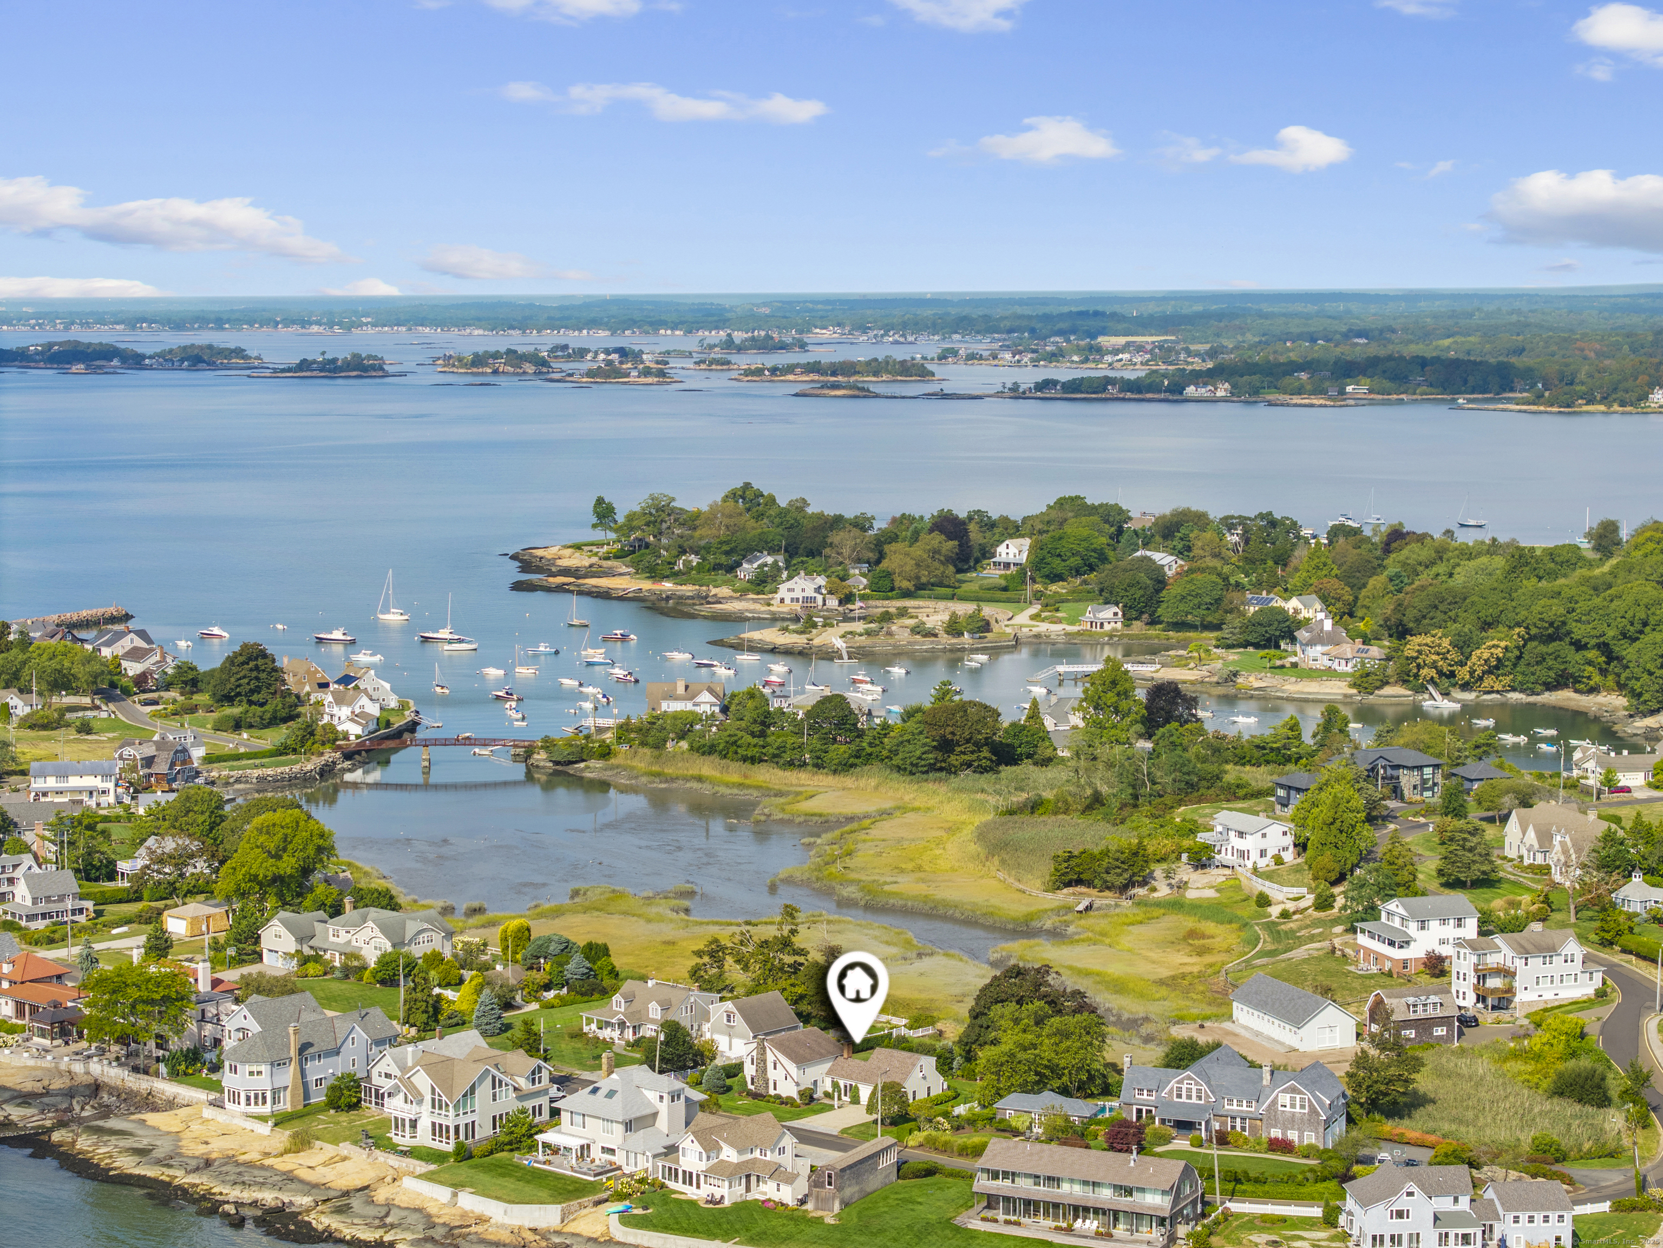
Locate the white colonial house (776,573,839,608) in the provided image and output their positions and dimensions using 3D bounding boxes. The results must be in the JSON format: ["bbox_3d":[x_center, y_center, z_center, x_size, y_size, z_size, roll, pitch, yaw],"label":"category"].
[{"bbox_3d":[-8.610,-9.610,994.170,15.500,10.000,13.000,1,6,12],"label":"white colonial house"}]

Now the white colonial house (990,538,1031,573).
[{"bbox_3d":[62.200,-23.160,1131.550,12.000,10.300,13.800,4,7,35],"label":"white colonial house"}]

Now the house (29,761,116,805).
[{"bbox_3d":[-140.410,29.280,622.360,16.200,7.200,9.500,-1,6,-13],"label":"house"}]

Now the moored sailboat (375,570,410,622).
[{"bbox_3d":[-135.900,-8.870,1043.970,10.700,15.900,3.400,2,6,20],"label":"moored sailboat"}]

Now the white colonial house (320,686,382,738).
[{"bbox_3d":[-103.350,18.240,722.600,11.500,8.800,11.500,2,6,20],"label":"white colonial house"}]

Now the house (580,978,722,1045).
[{"bbox_3d":[-24.520,51.990,455.770,13.700,7.200,14.200,5,8,43],"label":"house"}]

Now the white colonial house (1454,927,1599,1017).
[{"bbox_3d":[94.870,46.930,458.560,19.500,10.700,10.800,-3,6,-24],"label":"white colonial house"}]

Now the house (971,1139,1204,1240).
[{"bbox_3d":[26.370,57.490,346.340,21.500,7.200,9.600,3,6,25],"label":"house"}]

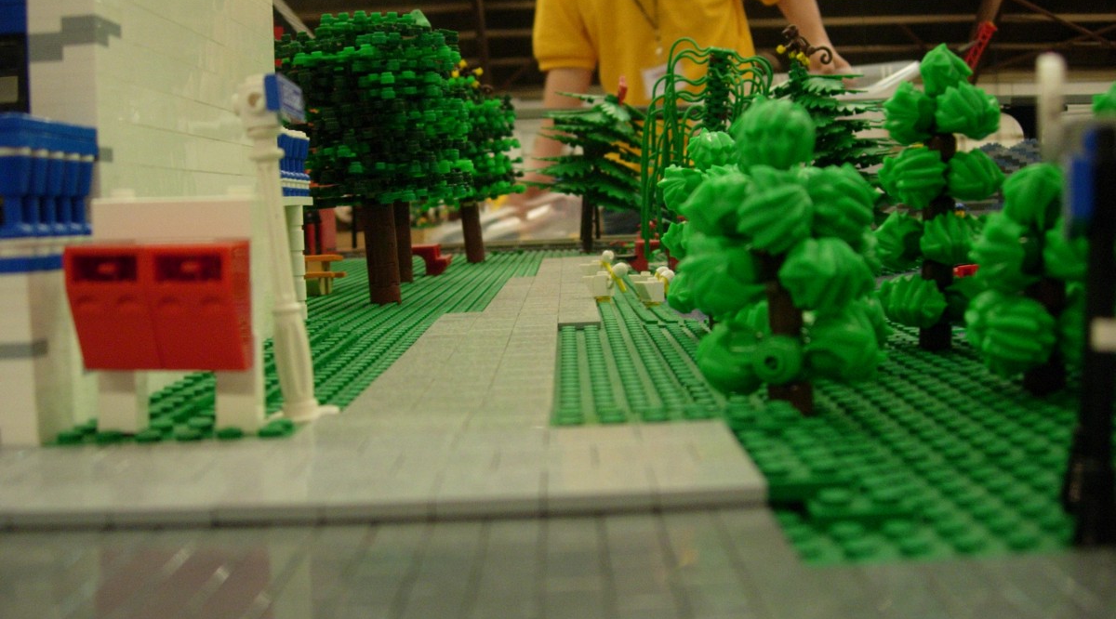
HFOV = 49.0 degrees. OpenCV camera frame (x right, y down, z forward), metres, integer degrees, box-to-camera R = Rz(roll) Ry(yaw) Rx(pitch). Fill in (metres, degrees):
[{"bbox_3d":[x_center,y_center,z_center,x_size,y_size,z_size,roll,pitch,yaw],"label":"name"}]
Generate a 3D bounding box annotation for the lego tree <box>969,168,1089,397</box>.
[{"bbox_3d":[0.114,-0.007,0.288,0.037,0.054,0.037,-2,5,1],"label":"lego tree"}]

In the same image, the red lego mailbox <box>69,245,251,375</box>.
[{"bbox_3d":[-0.078,0.000,0.240,0.032,0.026,0.011,-2,5,1],"label":"red lego mailbox"}]

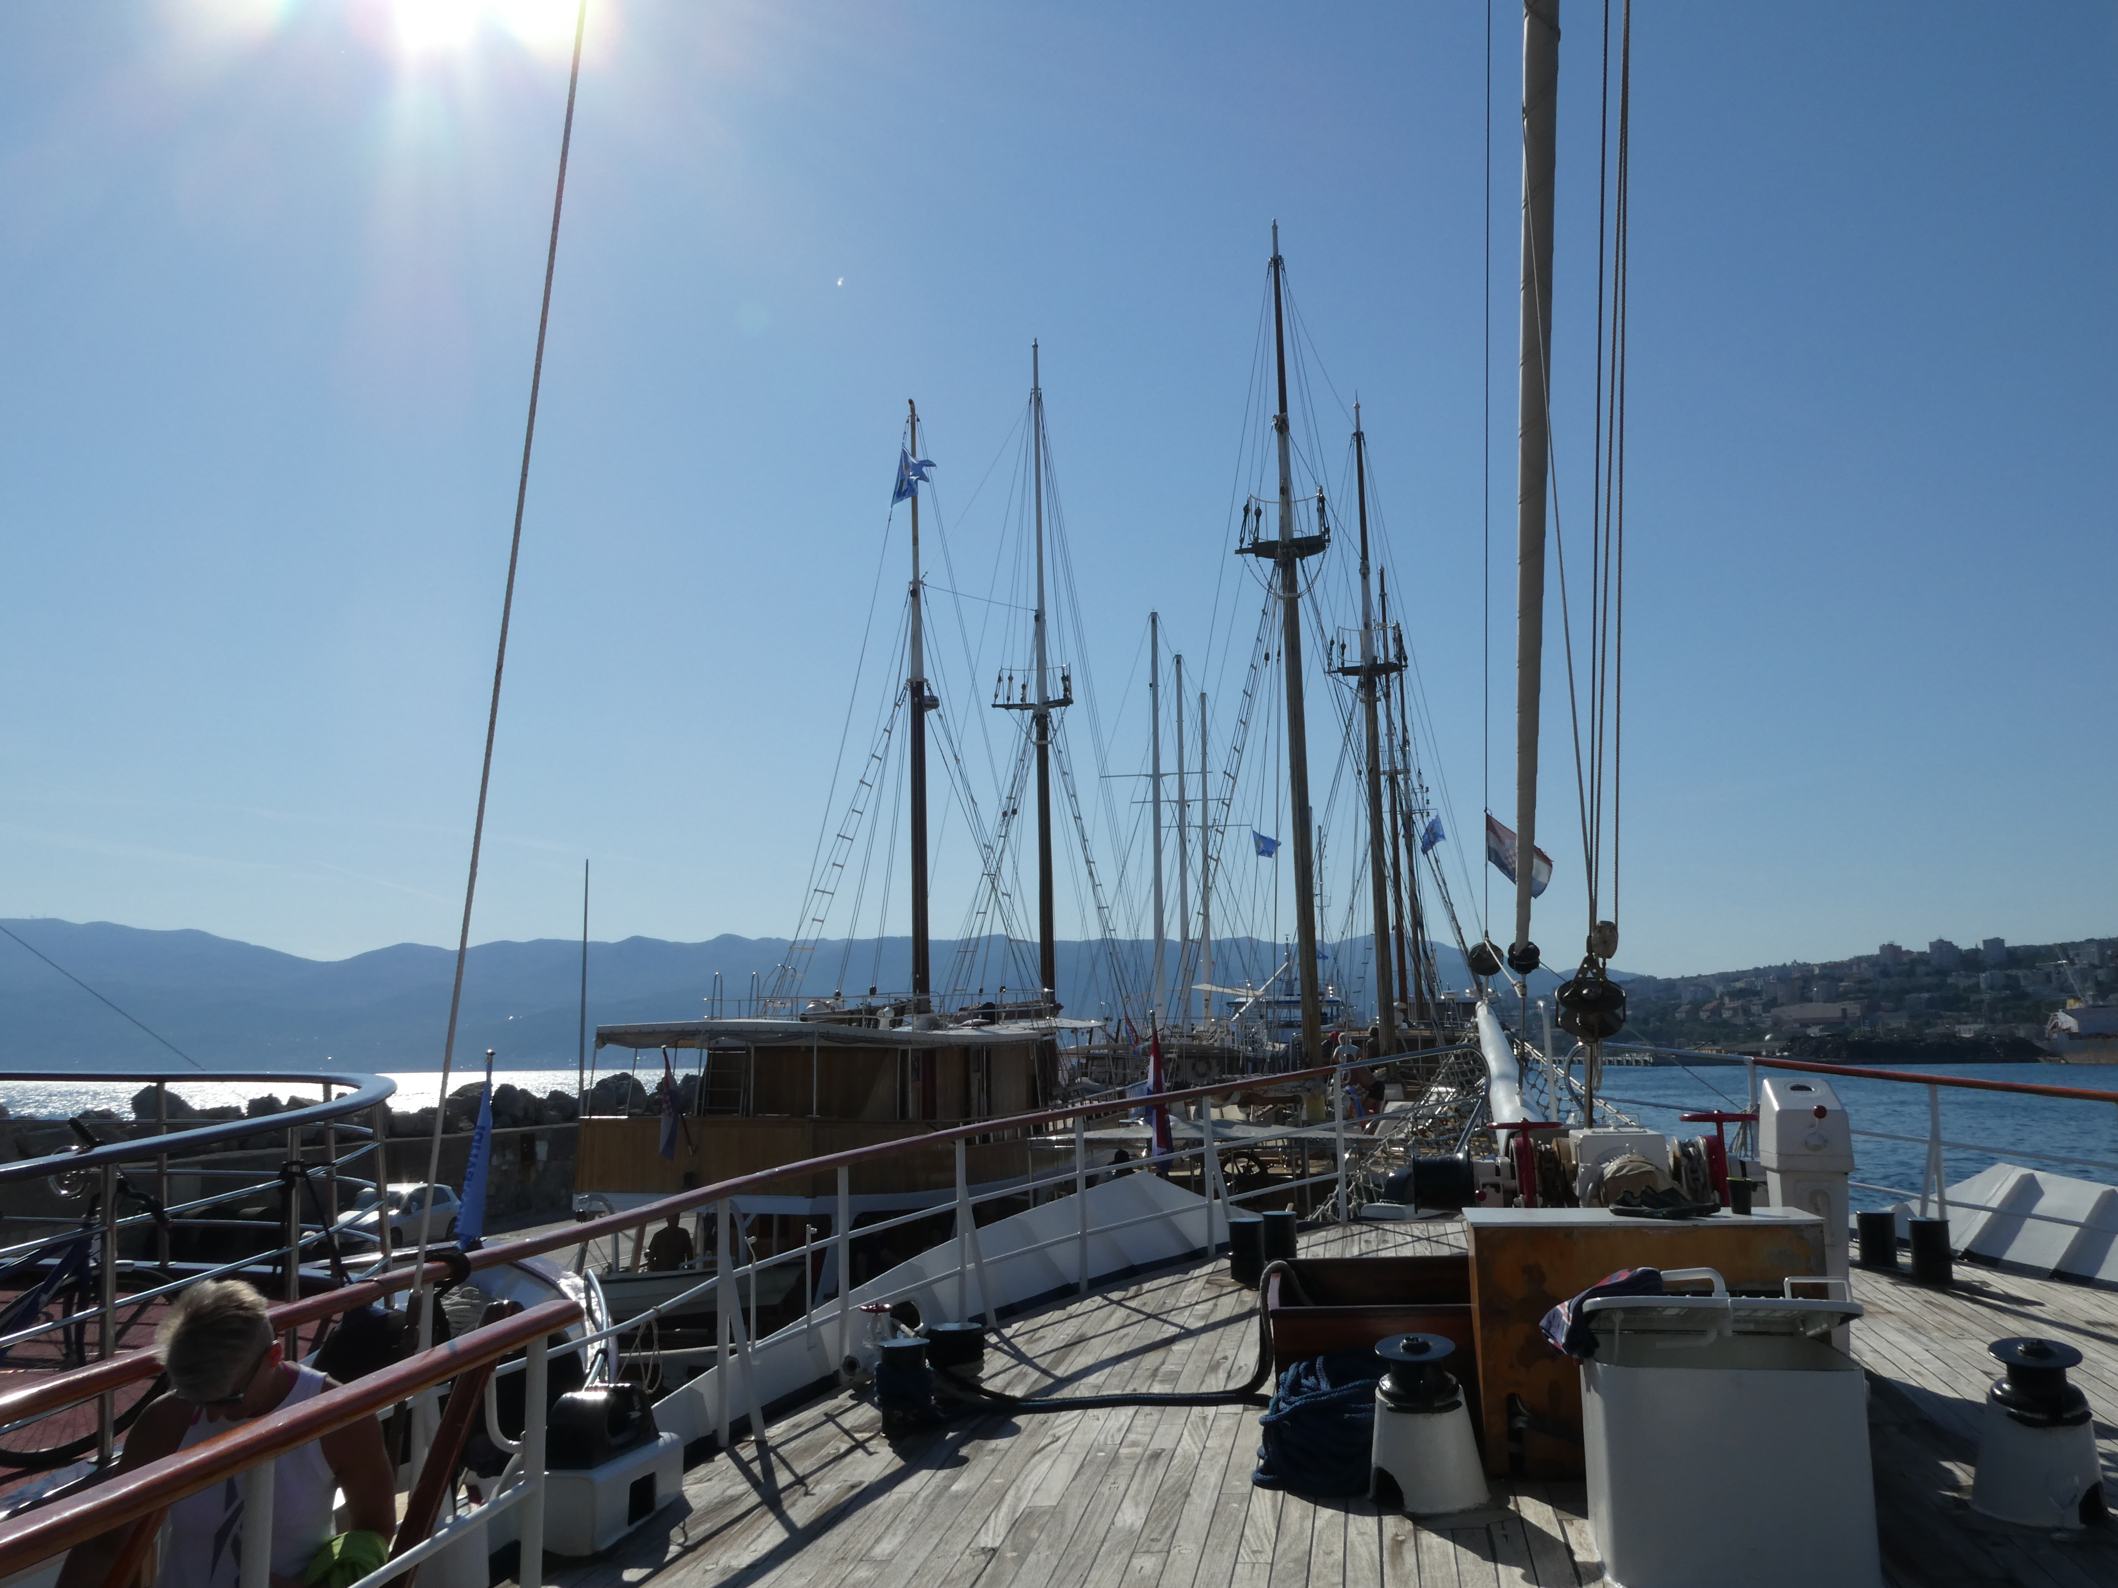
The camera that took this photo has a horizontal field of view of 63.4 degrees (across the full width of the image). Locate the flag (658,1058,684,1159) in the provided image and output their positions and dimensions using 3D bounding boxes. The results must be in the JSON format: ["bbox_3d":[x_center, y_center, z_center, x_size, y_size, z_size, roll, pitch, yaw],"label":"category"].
[{"bbox_3d":[-5.026,4.053,22.146,0.321,1.369,0.300,-1,-9,0],"label":"flag"}]

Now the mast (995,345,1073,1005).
[{"bbox_3d":[-0.394,-2.373,40.369,1.750,17.439,0.800,-4,-9,18],"label":"mast"}]

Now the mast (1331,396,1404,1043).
[{"bbox_3d":[8.037,-1.607,43.779,1.800,17.727,1.000,-4,-9,18],"label":"mast"}]

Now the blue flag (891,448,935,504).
[{"bbox_3d":[-2.791,-6.071,32.656,0.820,1.072,0.400,1,-9,-10],"label":"blue flag"}]

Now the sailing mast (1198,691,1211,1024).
[{"bbox_3d":[6.537,3.059,76.454,0.380,15.691,0.360,-2,-9,15],"label":"sailing mast"}]

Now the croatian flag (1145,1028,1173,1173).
[{"bbox_3d":[1.295,3.937,22.155,0.385,1.862,0.350,-1,-9,0],"label":"croatian flag"}]

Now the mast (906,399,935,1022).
[{"bbox_3d":[-2.703,-1.349,32.616,0.450,12.962,0.450,-5,-9,18],"label":"mast"}]

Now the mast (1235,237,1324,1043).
[{"bbox_3d":[4.783,-2.812,34.862,1.750,18.862,1.000,-4,-9,18],"label":"mast"}]

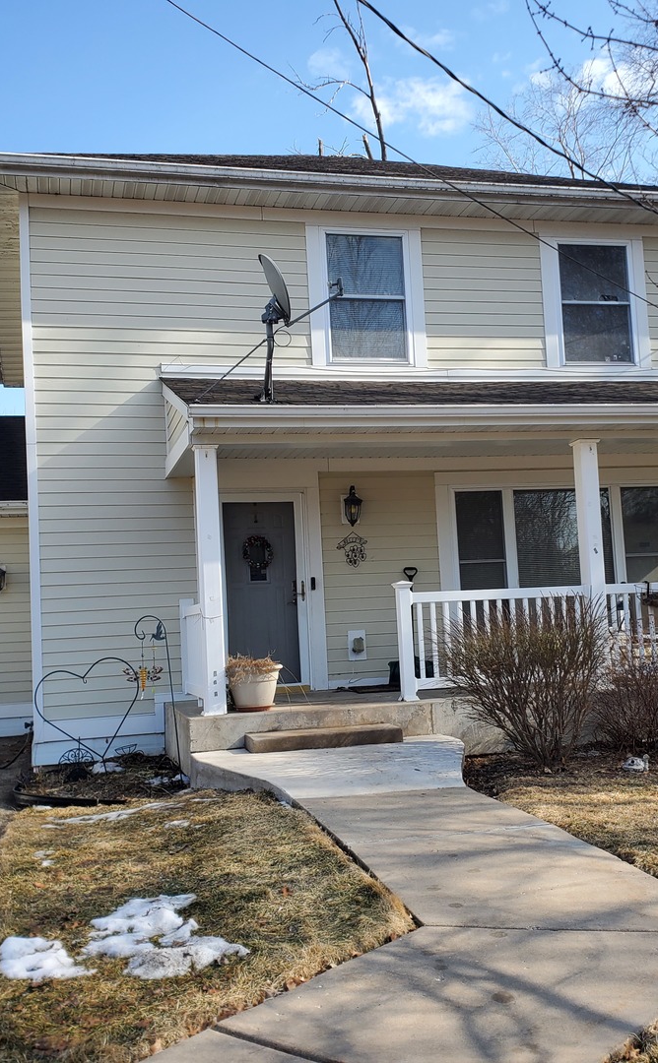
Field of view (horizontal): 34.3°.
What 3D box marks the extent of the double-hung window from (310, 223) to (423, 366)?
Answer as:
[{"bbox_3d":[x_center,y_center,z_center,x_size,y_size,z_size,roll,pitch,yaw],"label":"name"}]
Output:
[{"bbox_3d":[0.410,-2.485,11.242,1.263,1.507,0.116,-2,-4,-14],"label":"double-hung window"}]

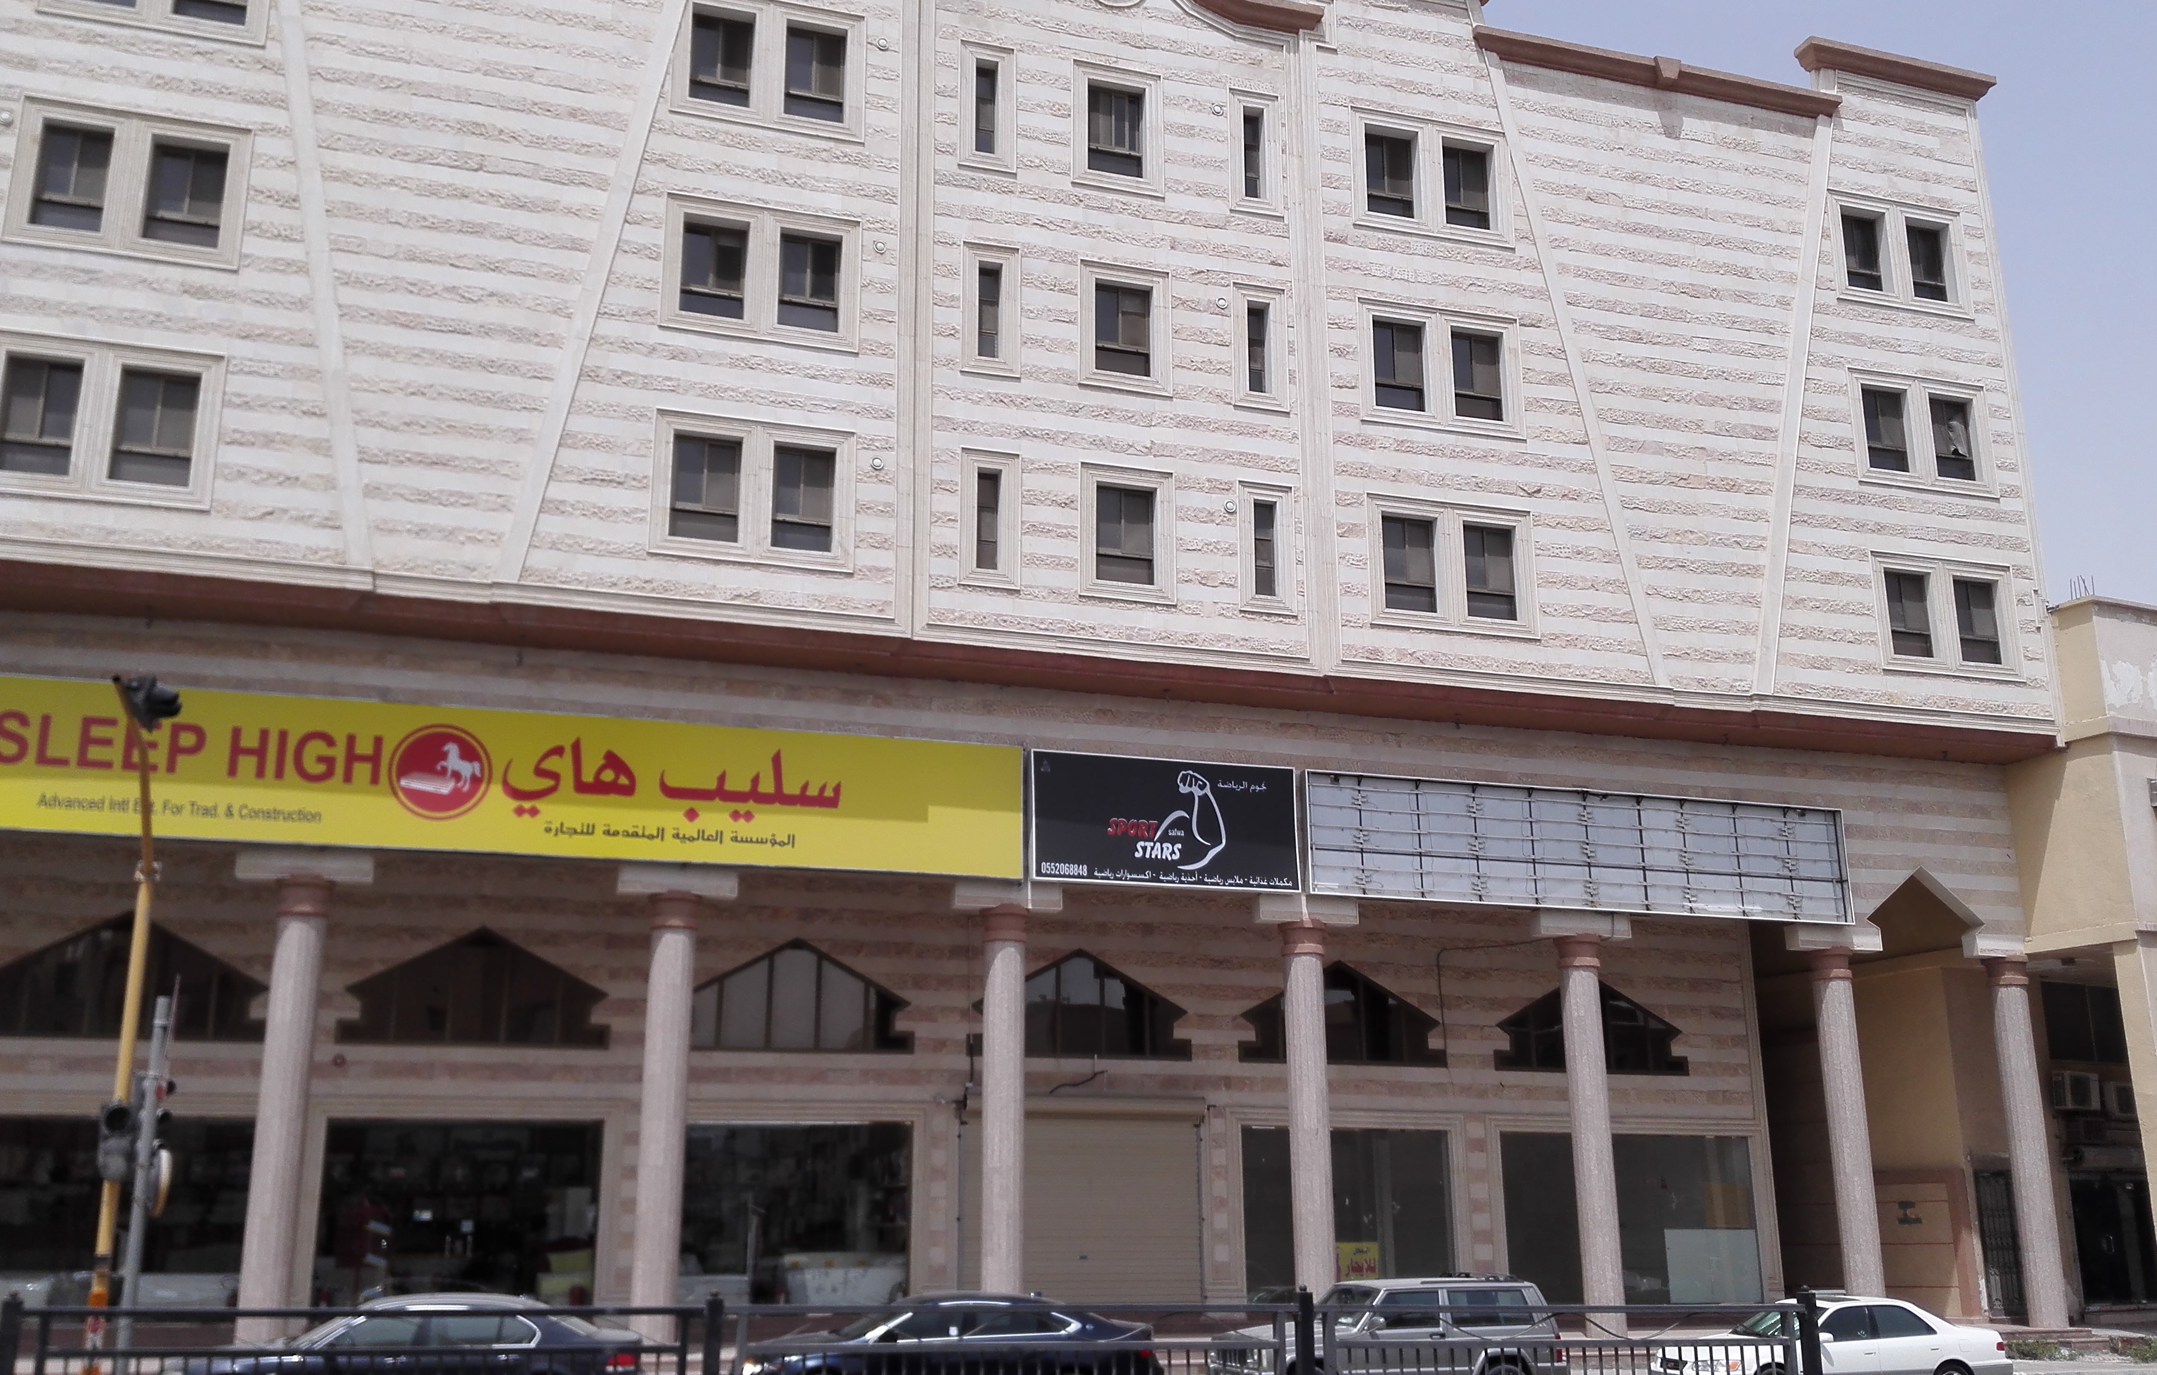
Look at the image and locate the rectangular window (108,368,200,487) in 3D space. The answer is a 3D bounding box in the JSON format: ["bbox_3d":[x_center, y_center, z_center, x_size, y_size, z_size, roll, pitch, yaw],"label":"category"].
[{"bbox_3d":[-11.831,-3.334,23.331,0.931,1.523,0.150,4,-15,-17],"label":"rectangular window"}]

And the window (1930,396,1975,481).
[{"bbox_3d":[15.395,-4.369,31.828,0.920,1.560,0.150,4,-16,-17],"label":"window"}]

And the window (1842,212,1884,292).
[{"bbox_3d":[14.027,-7.774,32.295,0.920,1.610,0.150,4,-16,-17],"label":"window"}]

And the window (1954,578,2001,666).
[{"bbox_3d":[15.390,-1.129,30.960,0.920,1.530,0.150,4,-16,-17],"label":"window"}]

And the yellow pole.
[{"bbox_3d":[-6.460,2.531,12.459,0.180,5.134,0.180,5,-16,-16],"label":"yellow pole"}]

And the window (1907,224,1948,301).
[{"bbox_3d":[15.786,-7.901,33.975,0.992,1.629,0.140,5,-15,-16],"label":"window"}]

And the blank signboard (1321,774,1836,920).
[{"bbox_3d":[8.391,2.701,29.924,10.080,1.942,0.220,5,-15,-16],"label":"blank signboard"}]

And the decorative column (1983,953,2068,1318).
[{"bbox_3d":[16.243,7.706,31.112,0.716,6.149,0.716,4,-15,-17],"label":"decorative column"}]

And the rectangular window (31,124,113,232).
[{"bbox_3d":[-13.211,-6.691,23.868,0.857,1.508,0.180,5,-16,-16],"label":"rectangular window"}]

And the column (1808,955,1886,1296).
[{"bbox_3d":[13.035,7.583,30.681,0.700,6.192,0.700,5,-15,-16],"label":"column"}]

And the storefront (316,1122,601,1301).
[{"bbox_3d":[-9.126,7.893,26.927,3.922,2.845,0.150,4,-15,-17],"label":"storefront"}]

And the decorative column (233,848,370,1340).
[{"bbox_3d":[-9.979,5.117,22.839,1.550,6.000,0.650,4,-16,-17],"label":"decorative column"}]

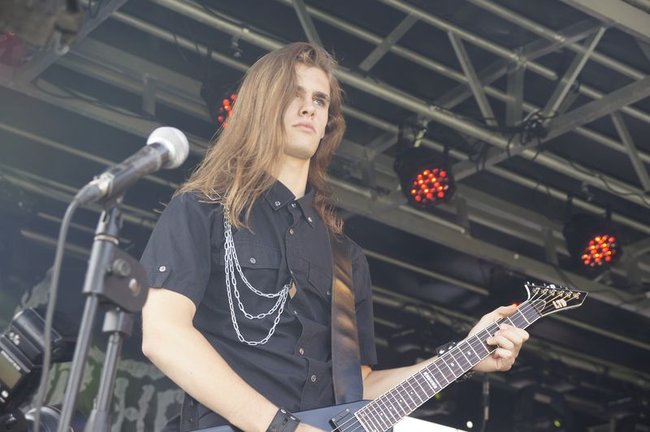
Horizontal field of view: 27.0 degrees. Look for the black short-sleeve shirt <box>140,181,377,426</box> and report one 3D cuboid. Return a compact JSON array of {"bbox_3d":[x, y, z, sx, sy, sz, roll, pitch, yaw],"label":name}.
[{"bbox_3d":[-0.132,0.208,2.860,0.480,0.600,0.290,10,-25,-27],"label":"black short-sleeve shirt"}]

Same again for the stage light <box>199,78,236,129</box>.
[{"bbox_3d":[-0.367,-0.462,5.550,0.240,0.220,0.230,18,14,-30],"label":"stage light"}]

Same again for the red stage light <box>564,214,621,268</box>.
[{"bbox_3d":[1.281,0.122,6.480,0.240,0.220,0.230,18,14,-30],"label":"red stage light"}]

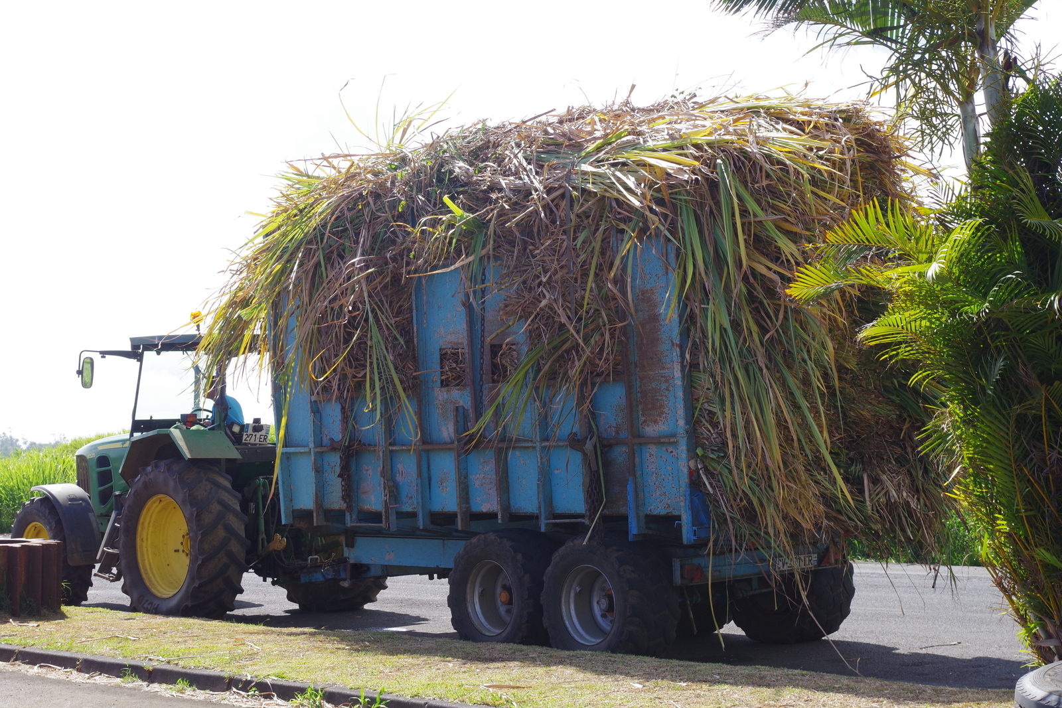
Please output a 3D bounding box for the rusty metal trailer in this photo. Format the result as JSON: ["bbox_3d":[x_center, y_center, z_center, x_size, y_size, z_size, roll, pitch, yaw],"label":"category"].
[{"bbox_3d":[0.025,0.820,16.390,2.550,3.310,6.300,-1,-3,-40],"label":"rusty metal trailer"}]

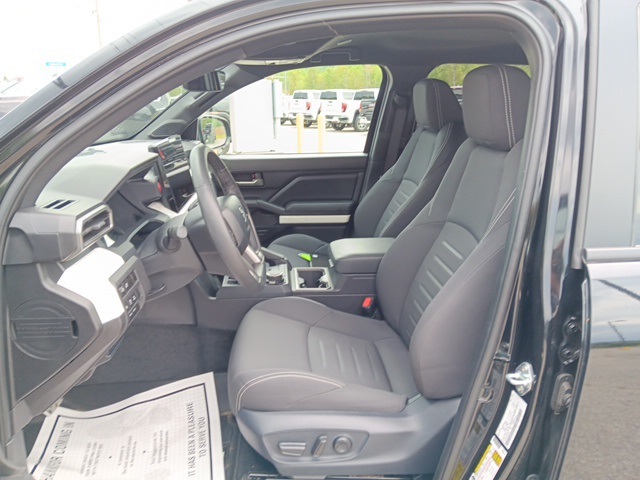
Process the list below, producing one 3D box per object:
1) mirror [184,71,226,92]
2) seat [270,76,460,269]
[{"bbox_3d":[-0.343,-0.475,1.441,0.042,0.066,0.235,5,17,16],"label":"mirror"},{"bbox_3d":[0.178,-0.157,1.953,0.810,0.950,0.540,-1,16,-3],"label":"seat"}]

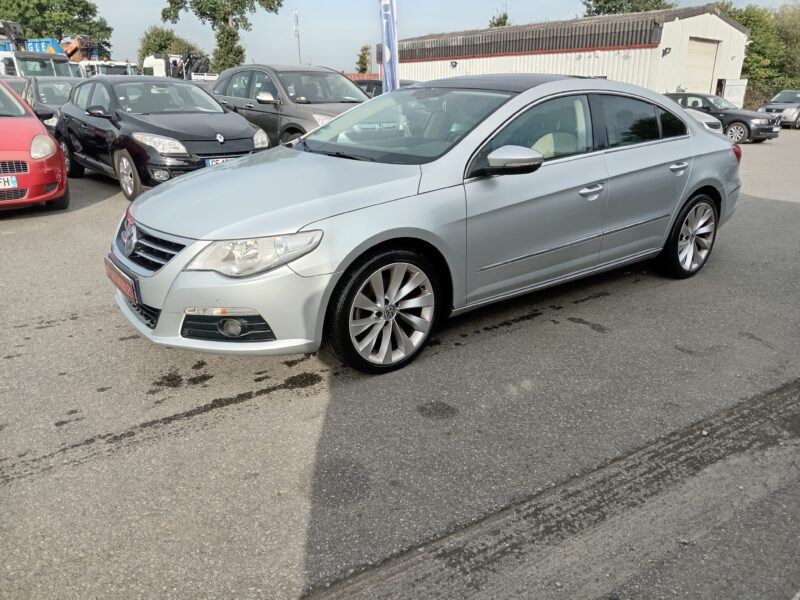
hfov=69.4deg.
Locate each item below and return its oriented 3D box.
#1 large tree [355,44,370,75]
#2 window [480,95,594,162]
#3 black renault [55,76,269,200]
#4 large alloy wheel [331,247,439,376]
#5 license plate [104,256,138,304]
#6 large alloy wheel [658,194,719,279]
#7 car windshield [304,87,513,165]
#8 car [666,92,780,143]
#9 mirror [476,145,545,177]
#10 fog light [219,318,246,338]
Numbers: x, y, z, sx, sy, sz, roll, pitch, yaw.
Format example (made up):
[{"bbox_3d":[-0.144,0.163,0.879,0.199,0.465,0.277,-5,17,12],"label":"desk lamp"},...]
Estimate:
[{"bbox_3d":[-3.220,-19.793,51.351,1.600,5.700,1.600,1,19,0],"label":"large tree"},{"bbox_3d":[0.727,-0.938,3.079,1.000,0.370,0.050,-13,-5,-34],"label":"window"},{"bbox_3d":[-3.505,-2.413,8.277,1.820,1.480,4.300,-16,25,-39],"label":"black renault"},{"bbox_3d":[-0.094,0.033,2.743,0.640,0.640,0.235,-14,24,-36],"label":"large alloy wheel"},{"bbox_3d":[-1.328,-0.102,2.742,0.025,0.115,0.520,-13,24,-34],"label":"license plate"},{"bbox_3d":[2.081,-0.486,4.276,0.640,0.640,0.235,-13,24,-34],"label":"large alloy wheel"},{"bbox_3d":[-0.040,-1.048,3.420,0.880,0.100,1.380,-37,35,-22],"label":"car windshield"},{"bbox_3d":[9.750,-5.935,18.750,1.810,1.420,4.450,-16,25,-39],"label":"car"},{"bbox_3d":[0.544,-0.674,2.791,0.180,0.145,0.230,-13,24,-34],"label":"mirror"},{"bbox_3d":[-0.705,0.119,2.427,0.115,0.095,0.070,15,24,36],"label":"fog light"}]

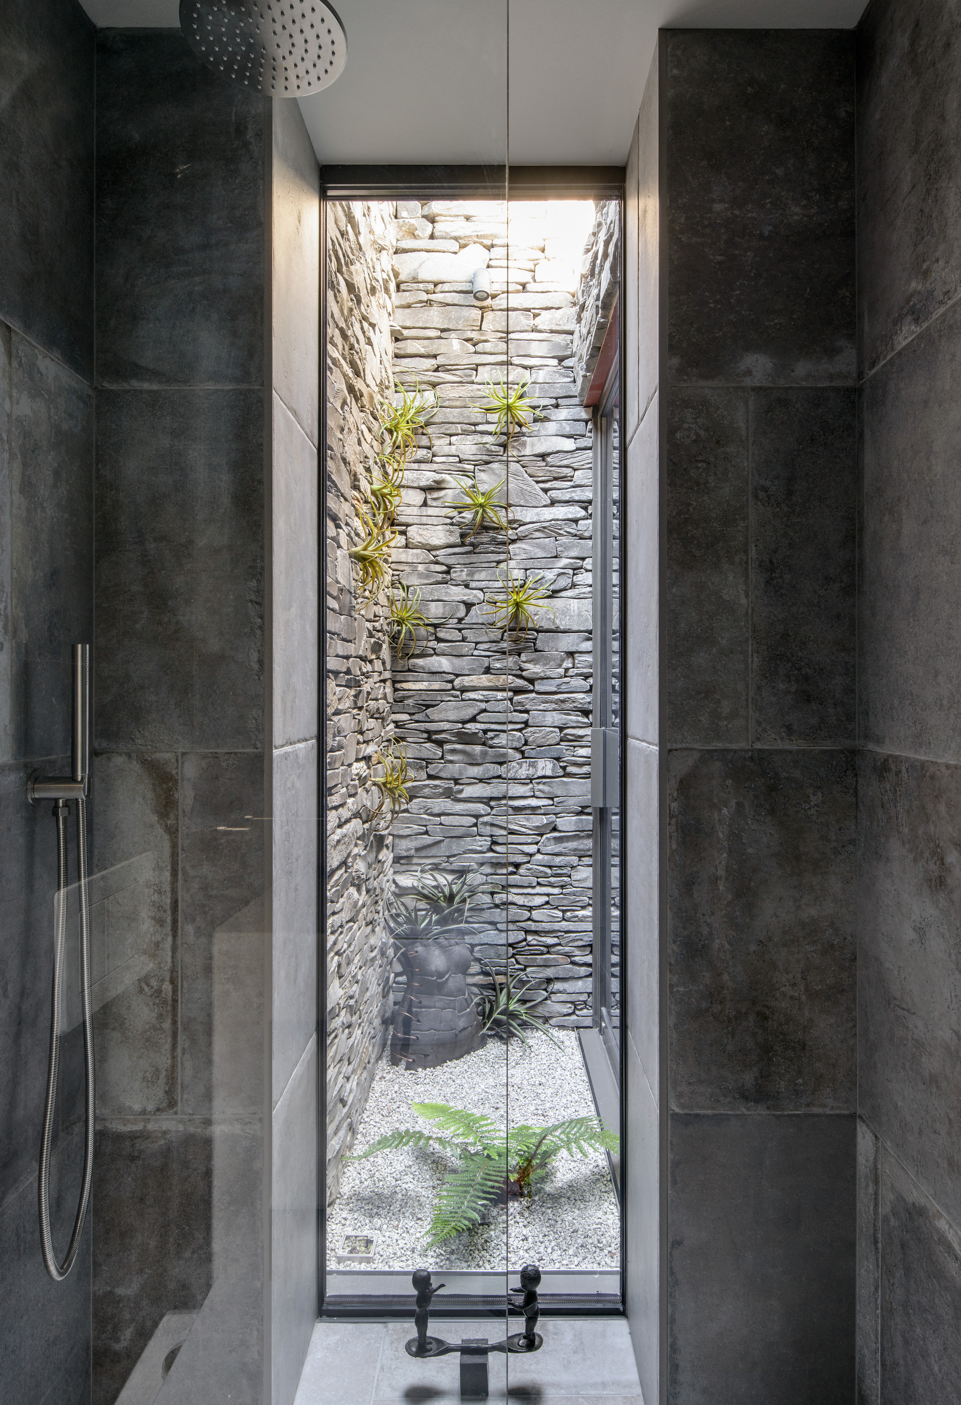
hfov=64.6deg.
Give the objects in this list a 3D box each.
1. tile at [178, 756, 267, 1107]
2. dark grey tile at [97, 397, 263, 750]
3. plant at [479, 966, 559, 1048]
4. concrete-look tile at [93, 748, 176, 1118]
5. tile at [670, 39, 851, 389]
[{"bbox_3d":[-0.424,0.383,1.259,0.140,0.601,0.012,0,0,0],"label":"tile"},{"bbox_3d":[-0.495,-0.219,1.259,0.281,0.600,0.012,0,0,0],"label":"dark grey tile"},{"bbox_3d":[0.145,1.115,2.810,0.320,0.320,0.290,0,0,0],"label":"plant"},{"bbox_3d":[-0.567,0.383,1.259,0.142,0.601,0.012,0,0,0],"label":"concrete-look tile"},{"bbox_3d":[0.463,-0.818,1.263,0.316,0.588,0.012,0,0,0],"label":"tile"}]

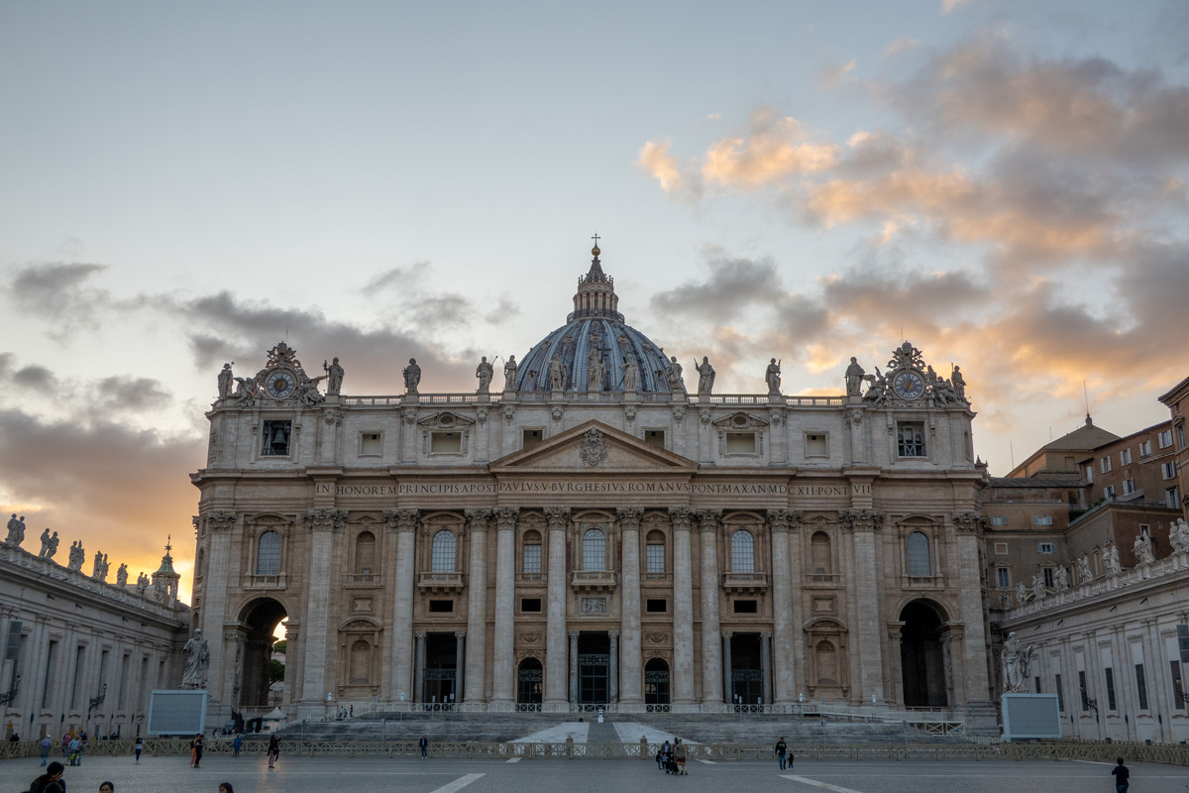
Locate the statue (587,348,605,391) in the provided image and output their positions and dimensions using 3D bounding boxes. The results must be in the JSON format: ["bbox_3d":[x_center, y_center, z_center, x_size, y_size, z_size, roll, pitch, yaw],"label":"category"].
[{"bbox_3d":[0.222,-4.016,182.768,2.700,6.501,2.000,0,-16,0],"label":"statue"}]

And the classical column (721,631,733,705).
[{"bbox_3d":[19.670,40.010,179.780,1.530,10.210,1.500,0,-15,0],"label":"classical column"}]

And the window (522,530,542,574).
[{"bbox_3d":[-9.095,22.542,177.186,2.850,6.481,0.600,0,-16,0],"label":"window"}]

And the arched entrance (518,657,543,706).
[{"bbox_3d":[-9.240,41.520,177.310,3.670,6.770,1.200,0,-15,0],"label":"arched entrance"}]

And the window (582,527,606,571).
[{"bbox_3d":[-0.070,22.920,182.320,3.620,6.430,0.800,0,-15,0],"label":"window"}]

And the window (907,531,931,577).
[{"bbox_3d":[48.410,23.510,182.170,3.400,6.730,0.500,0,-15,0],"label":"window"}]

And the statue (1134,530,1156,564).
[{"bbox_3d":[54.690,14.900,121.310,1.200,3.350,1.600,11,-19,-35],"label":"statue"}]

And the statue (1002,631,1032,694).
[{"bbox_3d":[39.140,24.650,113.190,2.800,5.610,2.200,-1,-15,6],"label":"statue"}]

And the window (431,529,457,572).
[{"bbox_3d":[-21.912,22.587,177.545,3.600,6.494,0.600,0,-16,0],"label":"window"}]

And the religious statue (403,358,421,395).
[{"bbox_3d":[-27.499,-3.093,184.547,2.600,5.604,1.900,0,-14,0],"label":"religious statue"}]

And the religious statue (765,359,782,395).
[{"bbox_3d":[27.020,-3.040,184.590,2.200,5.600,1.700,0,-16,1],"label":"religious statue"}]

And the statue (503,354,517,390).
[{"bbox_3d":[-12.640,-3.600,184.410,1.900,5.350,1.600,0,-16,1],"label":"statue"}]

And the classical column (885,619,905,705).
[{"bbox_3d":[43.440,38.399,175.927,1.850,11.711,1.000,0,-14,0],"label":"classical column"}]

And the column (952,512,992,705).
[{"bbox_3d":[55.770,30.890,179.660,4.000,28.110,2.200,0,-15,0],"label":"column"}]

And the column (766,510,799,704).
[{"bbox_3d":[27.083,30.026,175.939,3.550,27.953,3.500,0,-14,0],"label":"column"}]

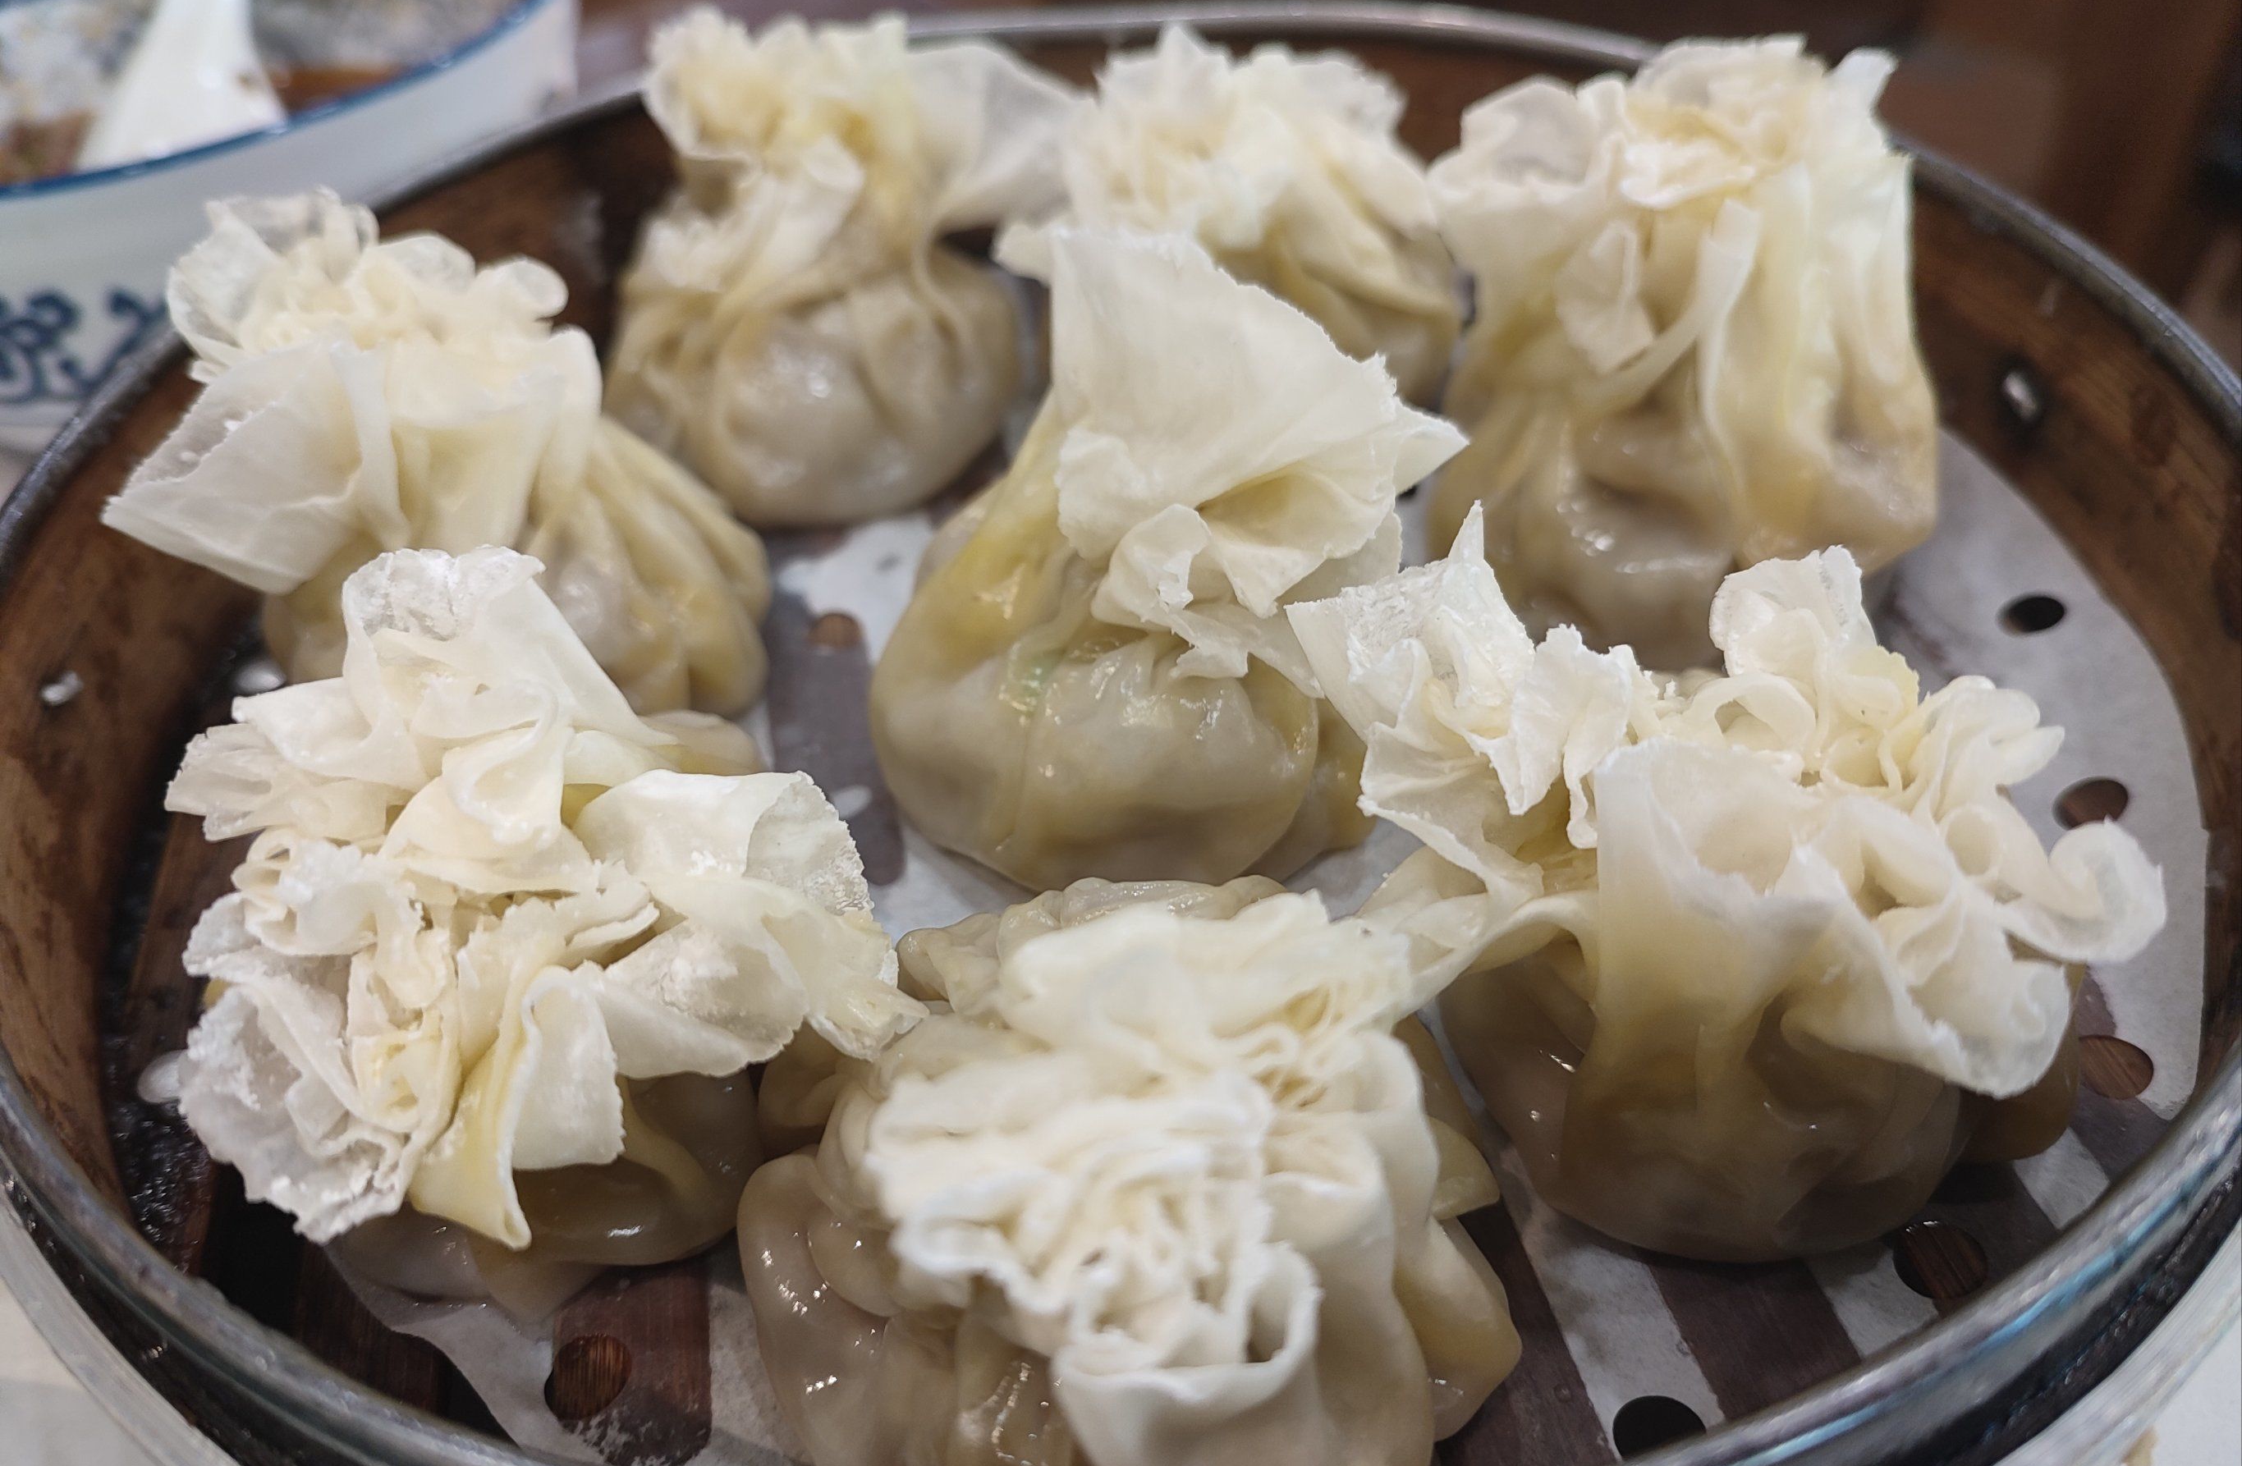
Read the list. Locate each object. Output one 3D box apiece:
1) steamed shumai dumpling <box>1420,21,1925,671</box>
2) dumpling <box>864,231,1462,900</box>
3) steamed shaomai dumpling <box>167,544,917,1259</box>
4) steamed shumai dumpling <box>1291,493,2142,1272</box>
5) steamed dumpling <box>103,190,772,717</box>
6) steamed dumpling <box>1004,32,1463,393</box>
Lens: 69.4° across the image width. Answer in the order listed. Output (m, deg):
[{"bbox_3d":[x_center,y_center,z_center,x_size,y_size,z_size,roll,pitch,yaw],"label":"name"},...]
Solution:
[{"bbox_3d":[0.065,-0.043,0.187,0.054,0.058,0.052,-2,43,0],"label":"steamed shumai dumpling"},{"bbox_3d":[0.003,-0.017,0.164,0.057,0.056,0.048,-2,43,0],"label":"dumpling"},{"bbox_3d":[-0.045,0.018,0.131,0.055,0.053,0.048,-2,43,0],"label":"steamed shaomai dumpling"},{"bbox_3d":[0.048,0.014,0.132,0.062,0.053,0.050,-2,43,0],"label":"steamed shumai dumpling"},{"bbox_3d":[-0.077,-0.031,0.185,0.057,0.053,0.052,-2,43,0],"label":"steamed dumpling"},{"bbox_3d":[0.016,-0.072,0.227,0.058,0.049,0.048,-2,43,0],"label":"steamed dumpling"}]

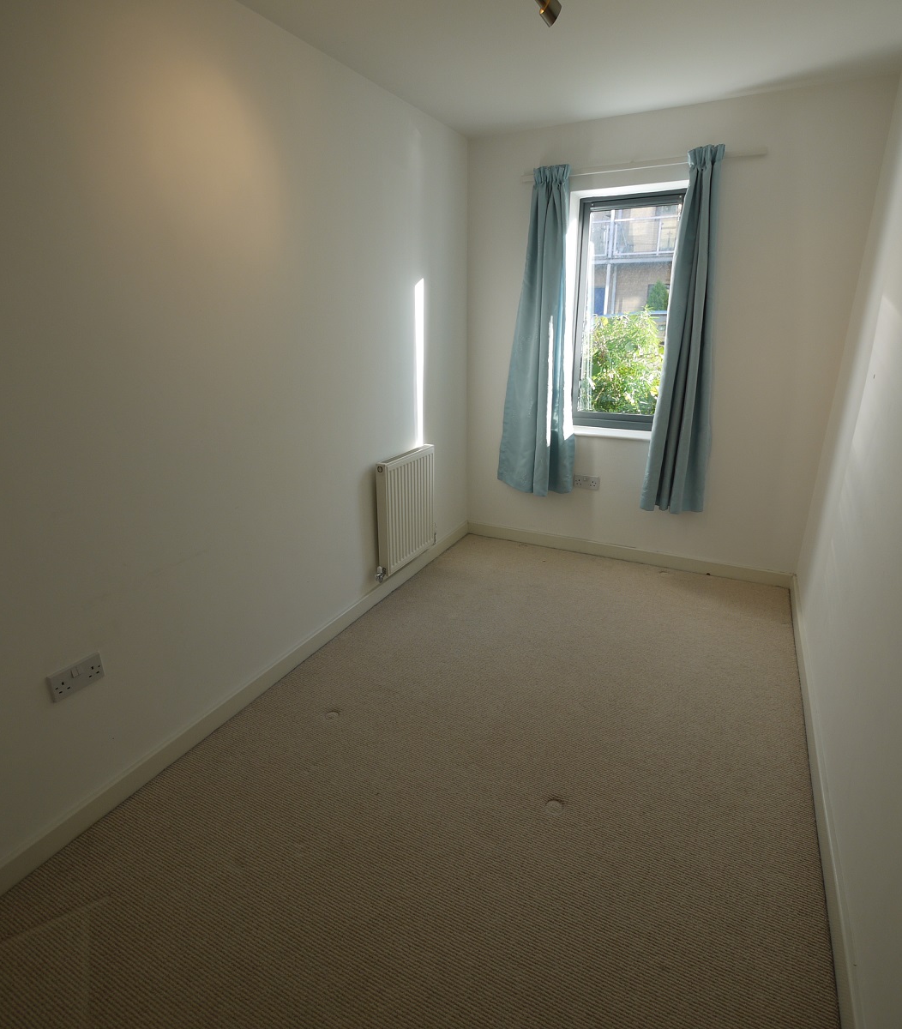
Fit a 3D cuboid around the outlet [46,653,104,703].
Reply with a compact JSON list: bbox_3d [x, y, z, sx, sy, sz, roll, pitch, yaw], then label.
[{"bbox_3d":[-1.101,0.478,1.634,0.011,0.086,0.147,9,22,25],"label":"outlet"}]

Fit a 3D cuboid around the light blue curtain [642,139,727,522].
[{"bbox_3d":[1.293,-0.893,2.940,0.360,1.840,0.150,9,22,25],"label":"light blue curtain"}]

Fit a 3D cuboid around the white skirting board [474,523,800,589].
[{"bbox_3d":[1.027,0.238,3.596,2.050,0.080,0.022,9,22,25],"label":"white skirting board"}]

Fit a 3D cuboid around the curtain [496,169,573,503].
[{"bbox_3d":[0.533,-1.024,3.326,0.520,1.840,0.150,9,22,25],"label":"curtain"}]

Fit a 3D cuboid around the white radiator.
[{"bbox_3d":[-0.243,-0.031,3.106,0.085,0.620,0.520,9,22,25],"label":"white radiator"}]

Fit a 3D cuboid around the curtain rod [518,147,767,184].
[{"bbox_3d":[0.945,-1.800,2.879,1.215,0.034,0.040,9,22,25],"label":"curtain rod"}]

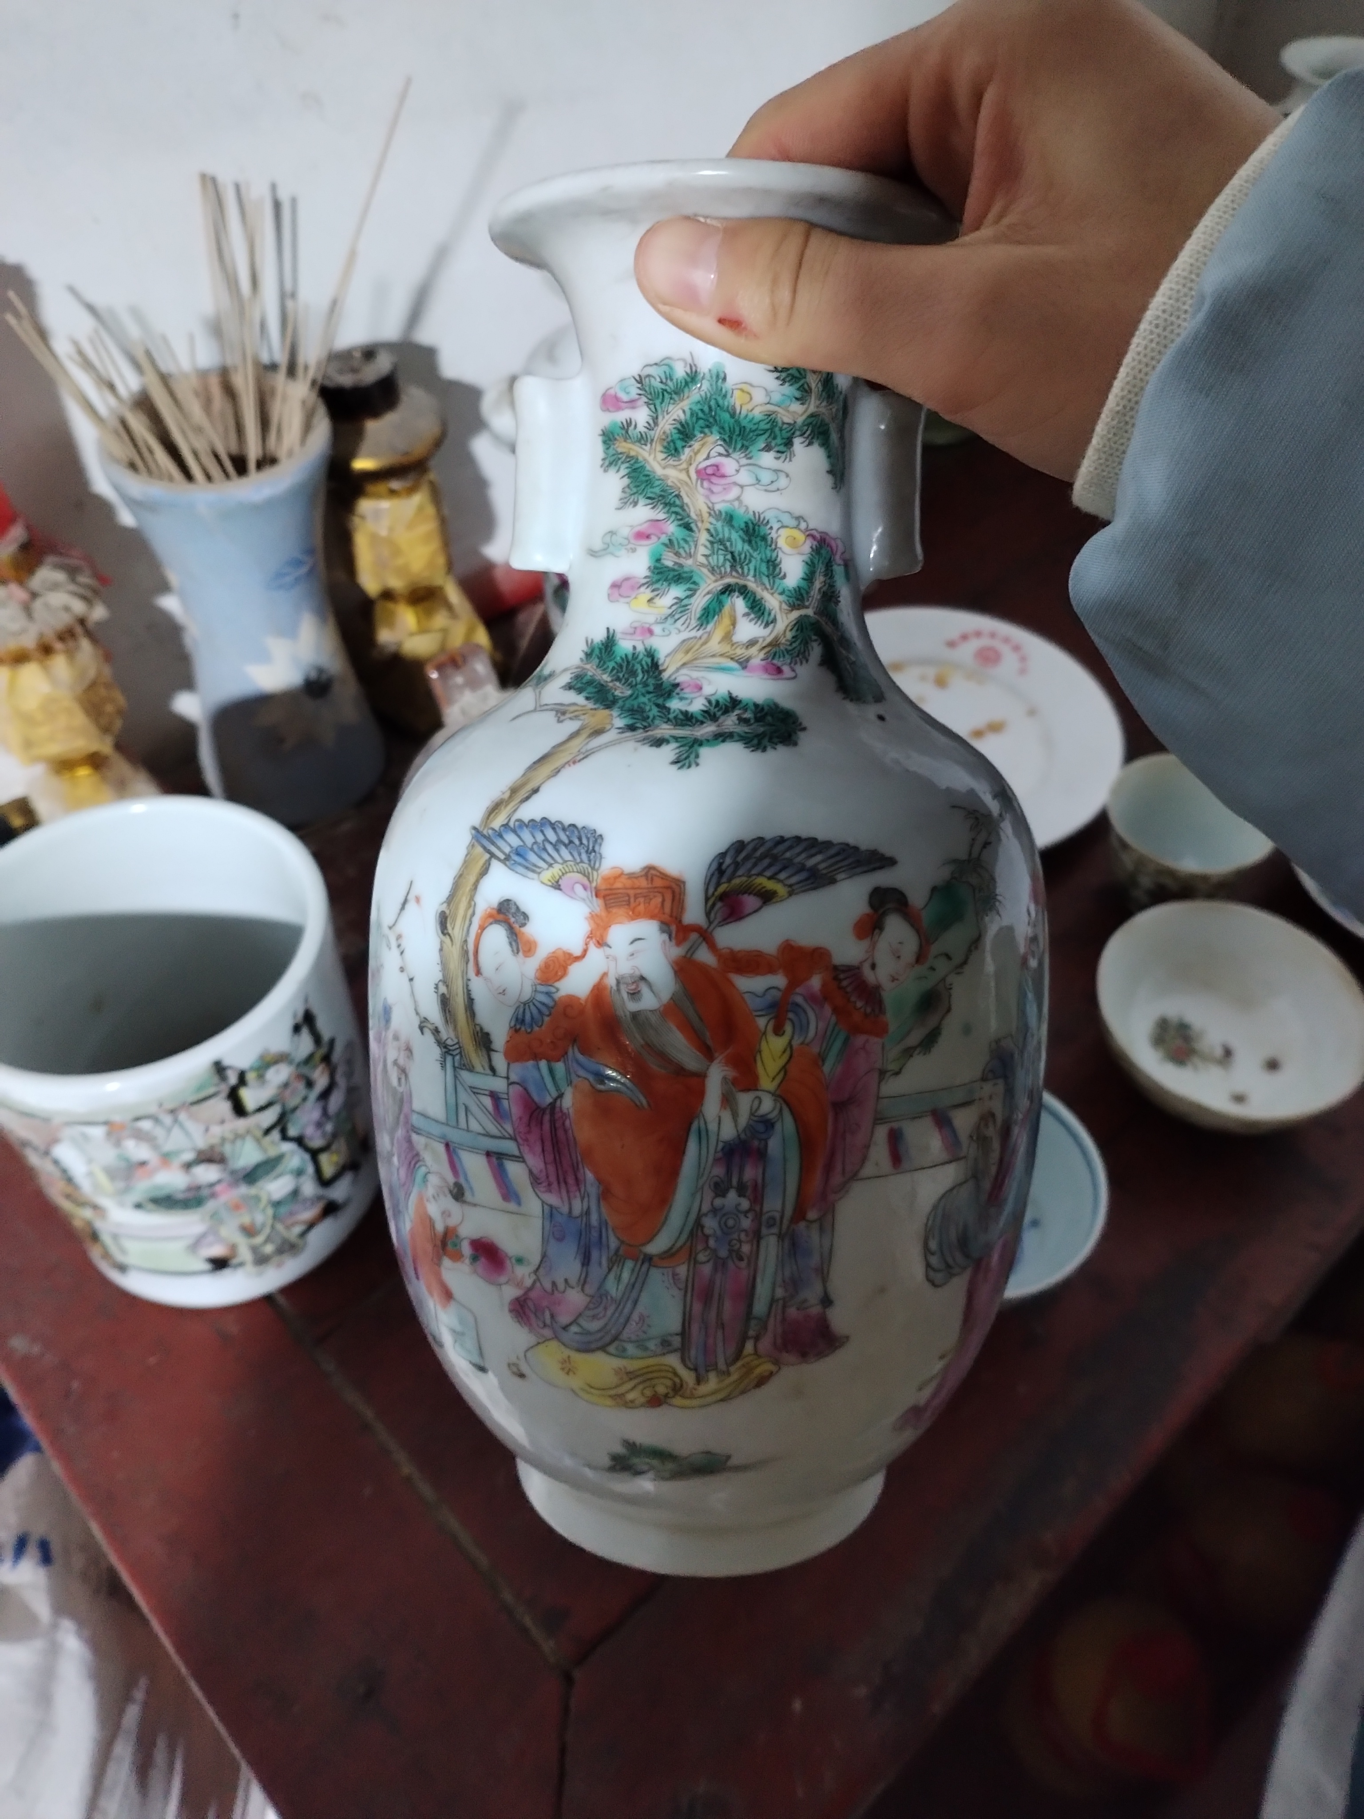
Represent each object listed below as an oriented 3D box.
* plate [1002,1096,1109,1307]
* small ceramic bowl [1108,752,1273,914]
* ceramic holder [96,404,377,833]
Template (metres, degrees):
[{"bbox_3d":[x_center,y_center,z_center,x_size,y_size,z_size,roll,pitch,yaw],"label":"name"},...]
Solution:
[{"bbox_3d":[0.117,0.114,0.557,0.107,0.024,0.107,0,50,0],"label":"plate"},{"bbox_3d":[0.239,-0.029,0.662,0.078,0.052,0.078,0,50,0],"label":"small ceramic bowl"},{"bbox_3d":[-0.198,-0.139,0.653,0.097,0.198,0.097,1,50,0],"label":"ceramic holder"}]

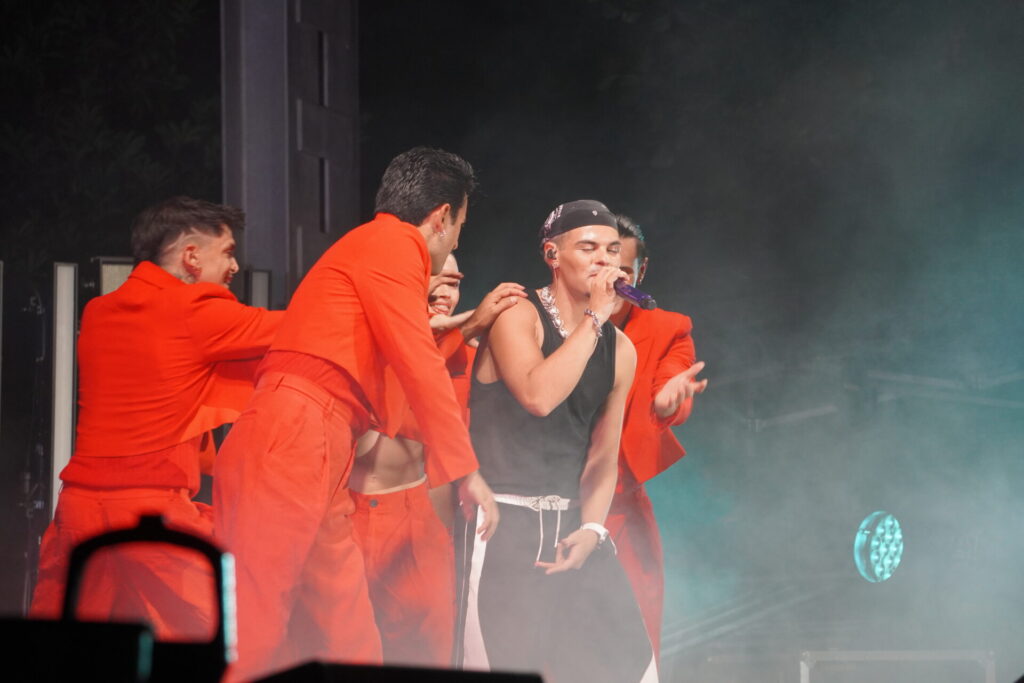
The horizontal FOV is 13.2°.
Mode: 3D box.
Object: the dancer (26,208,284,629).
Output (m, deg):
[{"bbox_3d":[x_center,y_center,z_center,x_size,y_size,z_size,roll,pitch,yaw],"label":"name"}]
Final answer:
[{"bbox_3d":[-0.758,0.492,10.700,0.720,1.690,0.620,3,-5,-44],"label":"dancer"}]

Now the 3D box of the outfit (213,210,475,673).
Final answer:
[{"bbox_3d":[-0.379,0.482,10.100,0.640,1.530,0.600,1,-4,-22],"label":"outfit"}]

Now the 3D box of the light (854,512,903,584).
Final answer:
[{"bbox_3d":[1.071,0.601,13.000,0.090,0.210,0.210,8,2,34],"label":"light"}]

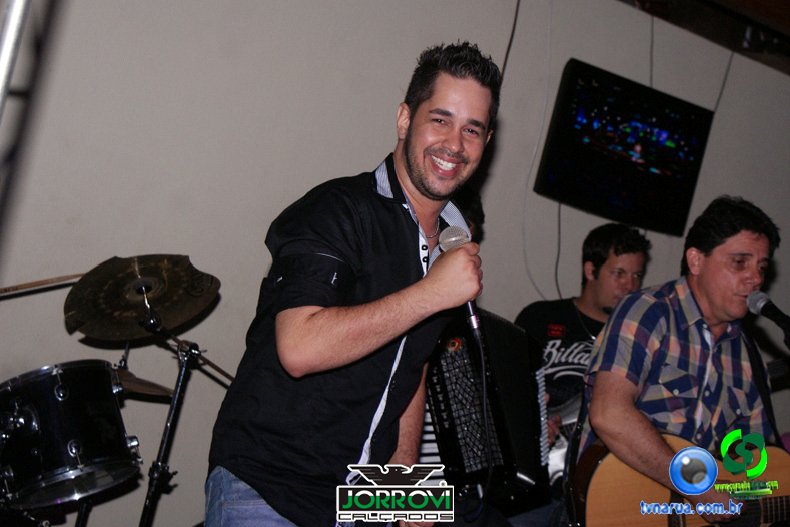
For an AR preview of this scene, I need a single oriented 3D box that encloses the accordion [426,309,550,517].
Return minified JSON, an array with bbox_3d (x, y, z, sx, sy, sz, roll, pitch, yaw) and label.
[{"bbox_3d":[0.162,0.342,3.880,0.210,0.455,0.410,-30,-34,34],"label":"accordion"}]

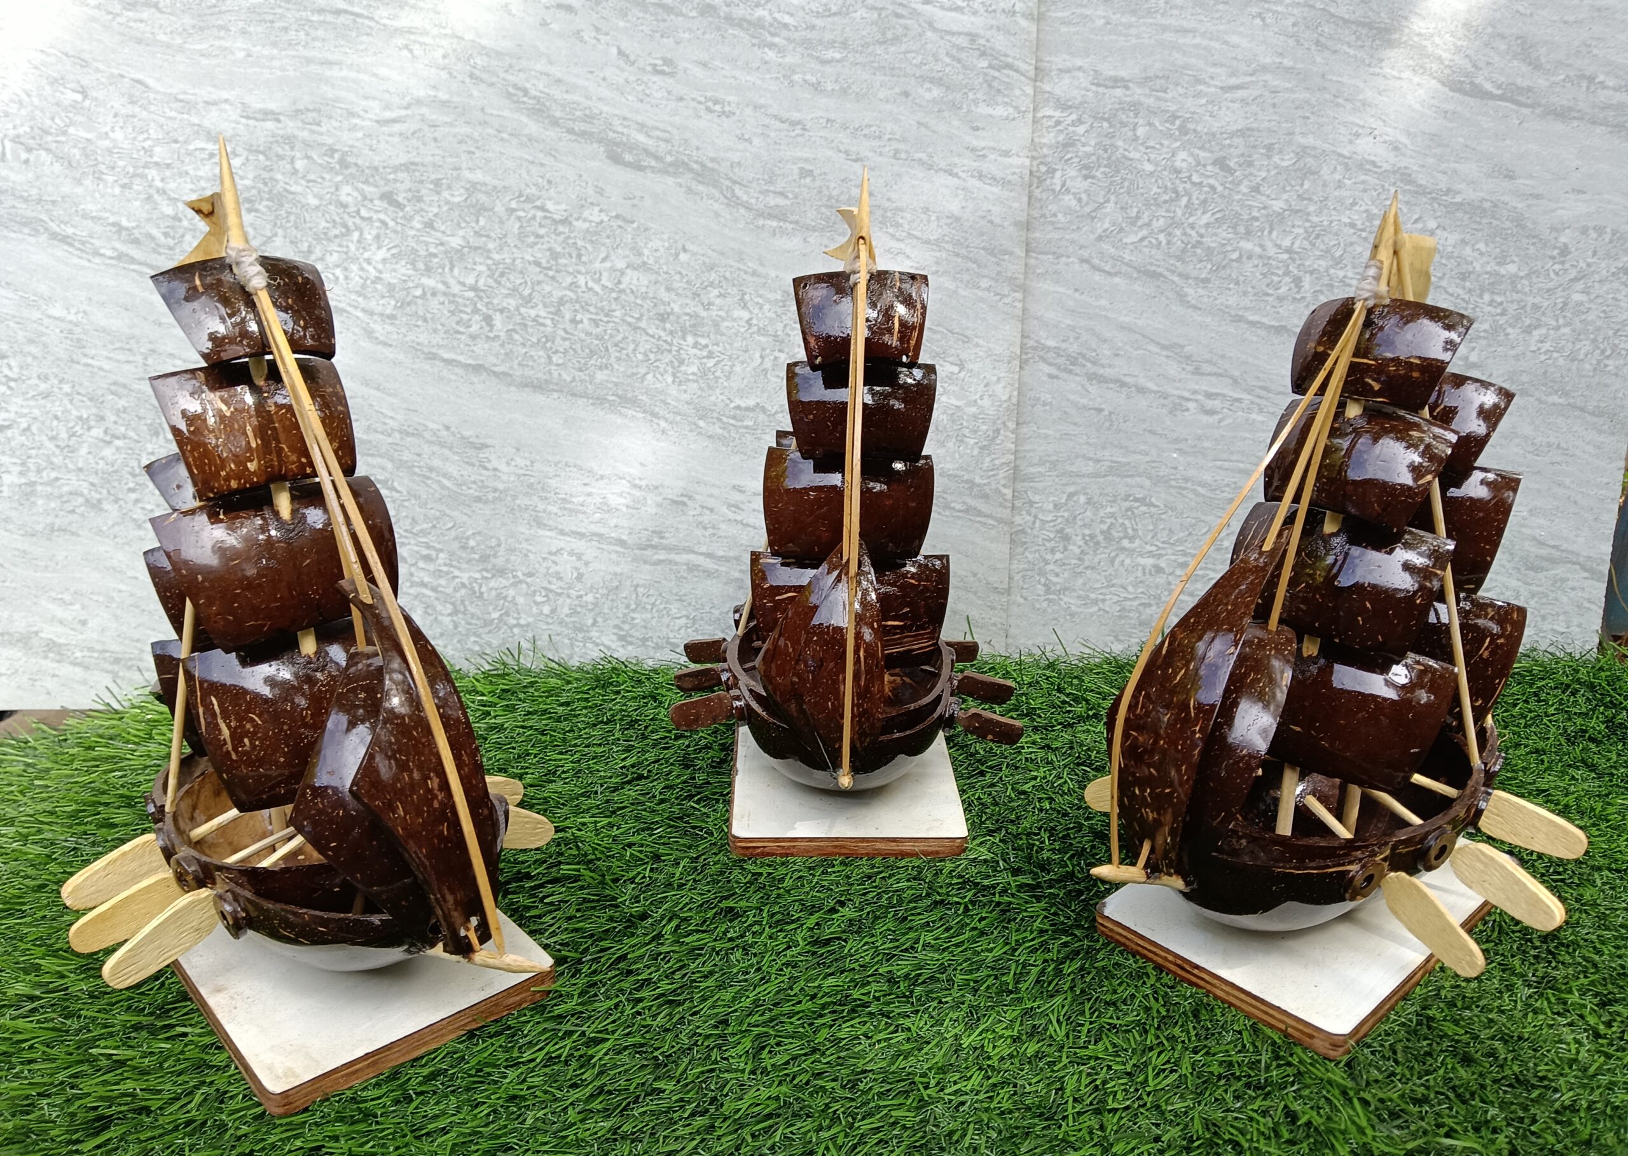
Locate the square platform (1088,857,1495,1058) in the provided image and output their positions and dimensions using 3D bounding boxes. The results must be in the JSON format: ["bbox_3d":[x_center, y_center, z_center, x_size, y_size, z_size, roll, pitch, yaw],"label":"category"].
[{"bbox_3d":[0.229,0.146,0.559,0.187,0.012,0.113,-16,25,-40],"label":"square platform"}]

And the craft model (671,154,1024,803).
[{"bbox_3d":[0.016,-0.035,0.586,0.183,0.308,0.217,1,19,0],"label":"craft model"}]

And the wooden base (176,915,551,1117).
[{"bbox_3d":[-0.208,0.152,0.528,0.114,0.012,0.187,-16,25,-40],"label":"wooden base"}]

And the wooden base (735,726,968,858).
[{"bbox_3d":[0.016,0.102,0.682,0.116,0.012,0.187,0,19,-1],"label":"wooden base"}]

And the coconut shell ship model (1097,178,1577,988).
[{"bbox_3d":[0.199,0.008,0.480,0.223,0.299,0.183,-16,25,-39],"label":"coconut shell ship model"}]

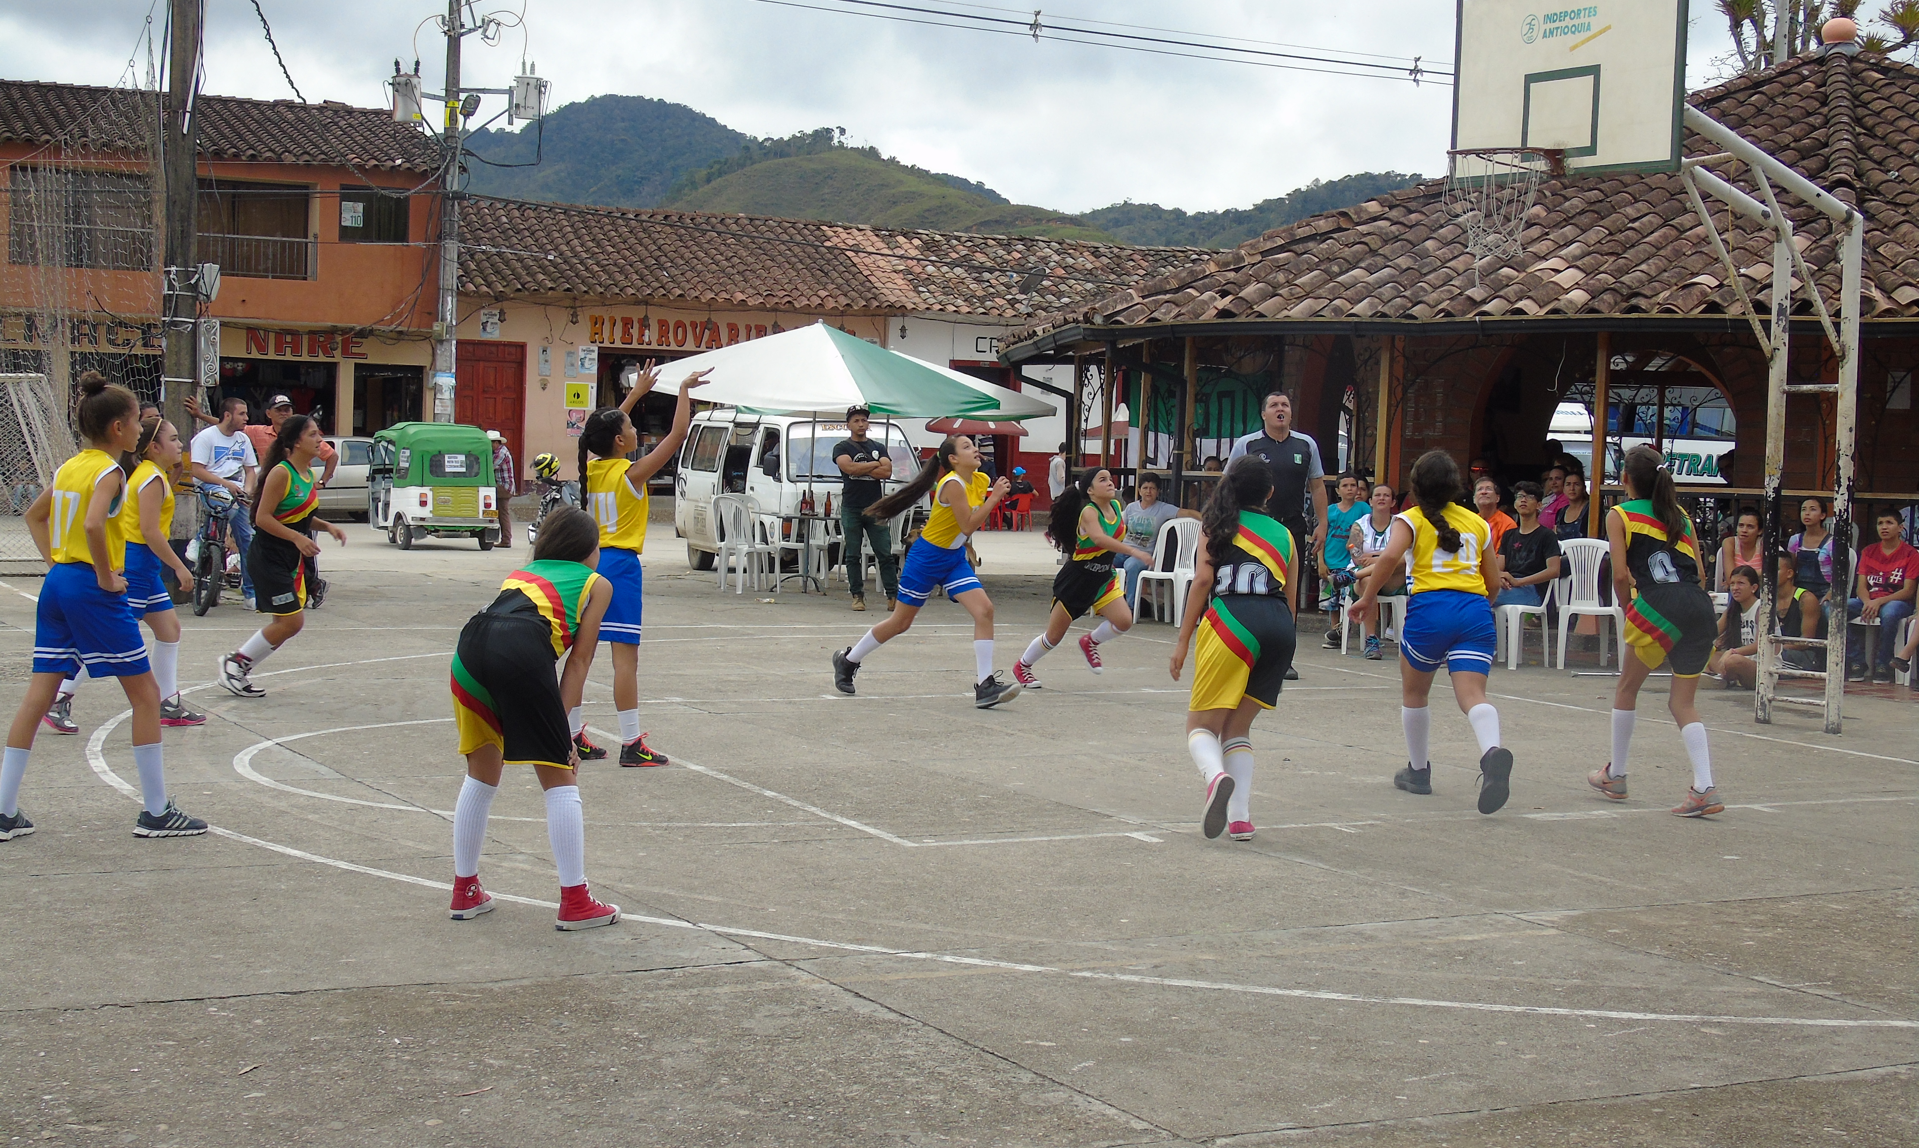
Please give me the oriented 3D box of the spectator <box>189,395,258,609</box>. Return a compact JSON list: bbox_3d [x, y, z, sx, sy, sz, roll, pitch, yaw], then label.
[{"bbox_3d":[-5.616,-0.551,19.561,0.520,1.621,0.550,1,3,-10],"label":"spectator"}]

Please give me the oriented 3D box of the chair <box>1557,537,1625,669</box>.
[{"bbox_3d":[4.395,0.212,17.709,0.490,0.870,0.540,2,3,9],"label":"chair"}]

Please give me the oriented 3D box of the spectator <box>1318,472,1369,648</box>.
[{"bbox_3d":[2.852,-0.094,18.819,0.400,1.306,0.320,3,3,16],"label":"spectator"}]

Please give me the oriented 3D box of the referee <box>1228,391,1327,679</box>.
[{"bbox_3d":[2.048,-0.246,16.147,0.620,1.810,0.460,2,3,5],"label":"referee"}]

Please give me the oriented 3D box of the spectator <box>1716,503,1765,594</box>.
[{"bbox_3d":[5.480,0.106,17.822,0.460,1.166,0.750,3,3,25],"label":"spectator"}]

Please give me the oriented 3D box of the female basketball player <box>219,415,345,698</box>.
[{"bbox_3d":[-3.512,-0.092,13.271,0.660,1.480,0.500,3,3,27],"label":"female basketball player"}]

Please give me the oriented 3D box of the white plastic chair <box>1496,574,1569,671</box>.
[{"bbox_3d":[3.786,0.202,17.587,0.520,0.870,0.540,4,4,36],"label":"white plastic chair"}]

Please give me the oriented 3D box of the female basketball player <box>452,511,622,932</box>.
[{"bbox_3d":[-1.232,0.394,7.422,0.480,1.176,0.600,4,3,33],"label":"female basketball player"}]

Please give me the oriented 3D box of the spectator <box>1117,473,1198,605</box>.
[{"bbox_3d":[1.661,-0.217,21.069,0.740,1.240,0.720,2,3,6],"label":"spectator"}]

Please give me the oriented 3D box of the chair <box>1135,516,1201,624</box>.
[{"bbox_3d":[1.748,-0.014,20.979,0.480,0.870,0.520,3,3,31],"label":"chair"}]

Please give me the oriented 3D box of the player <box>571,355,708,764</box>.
[{"bbox_3d":[-1.374,-0.045,10.909,0.550,1.708,0.430,0,3,-25],"label":"player"}]

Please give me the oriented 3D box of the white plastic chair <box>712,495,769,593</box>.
[{"bbox_3d":[-1.962,-0.269,23.709,0.540,0.880,0.520,0,3,-22],"label":"white plastic chair"}]

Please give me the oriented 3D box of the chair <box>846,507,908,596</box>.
[{"bbox_3d":[-0.680,-0.261,24.266,0.540,0.880,0.520,1,3,-18],"label":"chair"}]

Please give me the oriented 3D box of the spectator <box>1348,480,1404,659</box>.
[{"bbox_3d":[2.973,-0.037,18.270,0.520,1.253,0.780,3,3,20],"label":"spectator"}]

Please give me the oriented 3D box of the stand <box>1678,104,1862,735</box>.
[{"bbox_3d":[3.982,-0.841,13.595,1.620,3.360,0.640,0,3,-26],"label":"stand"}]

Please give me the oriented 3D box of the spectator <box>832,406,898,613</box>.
[{"bbox_3d":[-0.770,-0.549,21.563,0.540,1.720,0.380,1,3,-3],"label":"spectator"}]

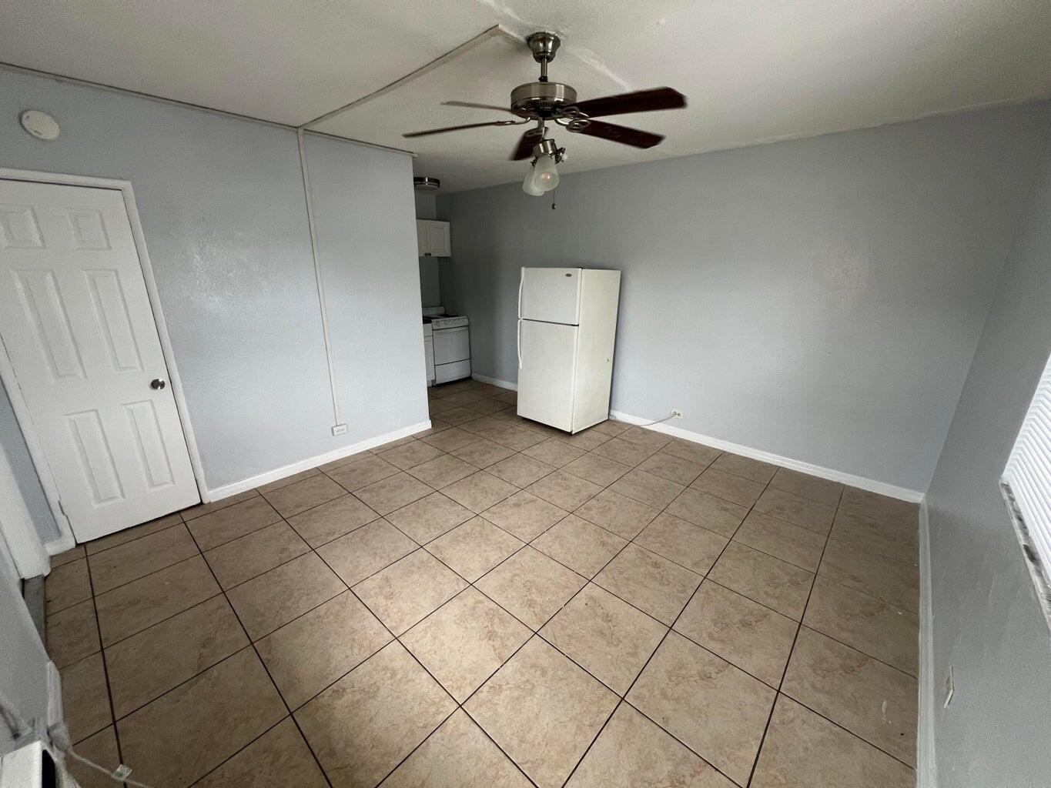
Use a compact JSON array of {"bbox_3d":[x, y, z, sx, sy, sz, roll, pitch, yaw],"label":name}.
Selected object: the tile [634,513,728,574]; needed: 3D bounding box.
[{"bbox_3d":[0.969,0.912,2.446,0.440,0.010,0.440,15,22,39],"label":"tile"}]

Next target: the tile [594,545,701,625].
[{"bbox_3d":[0.674,1.033,2.191,0.446,0.015,0.446,15,22,39],"label":"tile"}]

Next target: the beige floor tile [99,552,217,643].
[{"bbox_3d":[-1.897,1.044,2.046,0.450,0.012,0.450,15,22,40],"label":"beige floor tile"}]

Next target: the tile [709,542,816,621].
[{"bbox_3d":[1.320,1.020,2.207,0.452,0.010,0.452,15,22,40],"label":"tile"}]

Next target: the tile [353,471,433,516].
[{"bbox_3d":[-1.000,0.757,3.015,0.446,0.015,0.446,15,22,39],"label":"tile"}]

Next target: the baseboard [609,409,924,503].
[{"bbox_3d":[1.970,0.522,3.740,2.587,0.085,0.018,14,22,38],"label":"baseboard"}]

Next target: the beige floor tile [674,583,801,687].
[{"bbox_3d":[1.014,1.117,1.891,0.450,0.012,0.450,15,22,40],"label":"beige floor tile"}]

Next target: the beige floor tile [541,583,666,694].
[{"bbox_3d":[0.372,1.121,1.859,0.450,0.012,0.450,15,22,40],"label":"beige floor tile"}]

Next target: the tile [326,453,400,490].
[{"bbox_3d":[-1.319,0.642,3.231,0.440,0.010,0.440,15,22,39],"label":"tile"}]

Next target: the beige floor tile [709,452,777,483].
[{"bbox_3d":[1.916,0.657,3.489,0.446,0.015,0.378,15,22,39],"label":"beige floor tile"}]

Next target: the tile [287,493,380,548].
[{"bbox_3d":[-1.298,0.852,2.687,0.446,0.015,0.446,15,22,39],"label":"tile"}]

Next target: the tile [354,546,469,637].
[{"bbox_3d":[-0.612,1.035,2.114,0.450,0.012,0.450,15,22,40],"label":"tile"}]

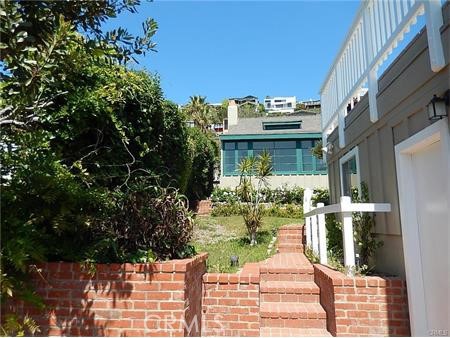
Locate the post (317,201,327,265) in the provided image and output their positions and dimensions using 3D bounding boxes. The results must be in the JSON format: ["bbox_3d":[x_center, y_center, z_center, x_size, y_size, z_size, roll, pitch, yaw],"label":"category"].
[{"bbox_3d":[1.265,0.850,4.250,0.092,0.810,0.092,-1,-8,3],"label":"post"}]

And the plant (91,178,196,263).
[{"bbox_3d":[-0.786,0.533,3.300,0.950,0.790,0.800,-1,-8,3],"label":"plant"}]

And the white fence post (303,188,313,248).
[{"bbox_3d":[1.273,0.781,5.000,0.092,0.970,0.092,-1,-8,3],"label":"white fence post"}]

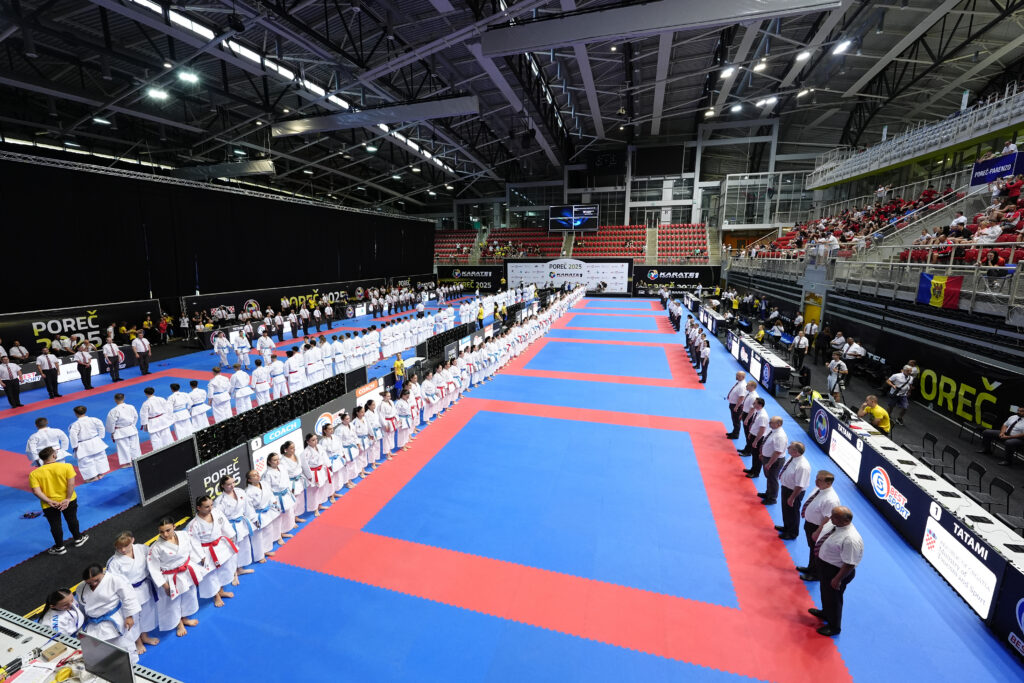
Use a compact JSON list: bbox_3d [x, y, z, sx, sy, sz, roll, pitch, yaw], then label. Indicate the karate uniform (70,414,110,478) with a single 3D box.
[{"bbox_3d":[-9.274,2.318,8.763,0.384,1.433,0.589,3,12,17],"label":"karate uniform"}]

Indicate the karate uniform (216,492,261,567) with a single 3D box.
[{"bbox_3d":[-4.151,2.856,6.103,0.364,1.270,0.529,3,12,17],"label":"karate uniform"}]

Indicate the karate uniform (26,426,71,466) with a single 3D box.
[{"bbox_3d":[-9.788,2.448,8.457,0.367,1.377,0.612,3,12,17],"label":"karate uniform"}]

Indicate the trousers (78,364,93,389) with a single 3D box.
[{"bbox_3d":[-16.547,1.338,15.478,0.275,0.898,0.388,3,12,17],"label":"trousers"}]

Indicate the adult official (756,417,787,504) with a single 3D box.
[{"bbox_3d":[5.102,2.307,7.781,0.439,1.734,0.551,3,12,17],"label":"adult official"}]

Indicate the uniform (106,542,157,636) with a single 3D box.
[{"bbox_3d":[-4.738,3.163,5.028,0.367,1.244,0.510,3,12,17],"label":"uniform"}]

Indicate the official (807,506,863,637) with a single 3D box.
[{"bbox_3d":[4.176,2.892,5.066,0.479,1.714,0.541,3,12,17],"label":"official"}]

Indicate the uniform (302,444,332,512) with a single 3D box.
[{"bbox_3d":[-3.710,2.562,7.564,0.334,1.317,0.486,3,12,17],"label":"uniform"}]

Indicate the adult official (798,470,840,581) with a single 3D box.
[{"bbox_3d":[4.501,2.654,5.828,0.424,1.706,0.548,3,12,17],"label":"adult official"}]

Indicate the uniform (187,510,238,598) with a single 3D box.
[{"bbox_3d":[-4.176,2.966,5.635,0.364,1.244,0.532,3,12,17],"label":"uniform"}]

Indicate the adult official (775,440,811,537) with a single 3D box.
[{"bbox_3d":[4.830,2.514,6.806,0.425,1.712,0.527,3,12,17],"label":"adult official"}]

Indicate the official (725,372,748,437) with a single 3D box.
[{"bbox_3d":[5.966,1.677,10.562,0.439,1.816,0.530,3,12,17],"label":"official"}]

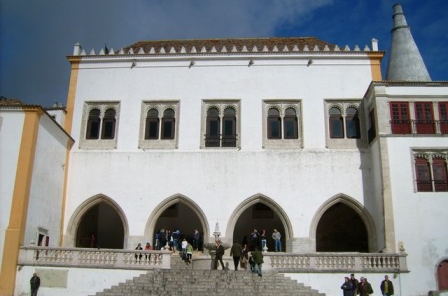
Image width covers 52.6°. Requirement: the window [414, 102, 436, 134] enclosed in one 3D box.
[{"bbox_3d":[14.671,-2.178,33.078,1.302,2.479,0.250,0,-15,4],"label":"window"}]

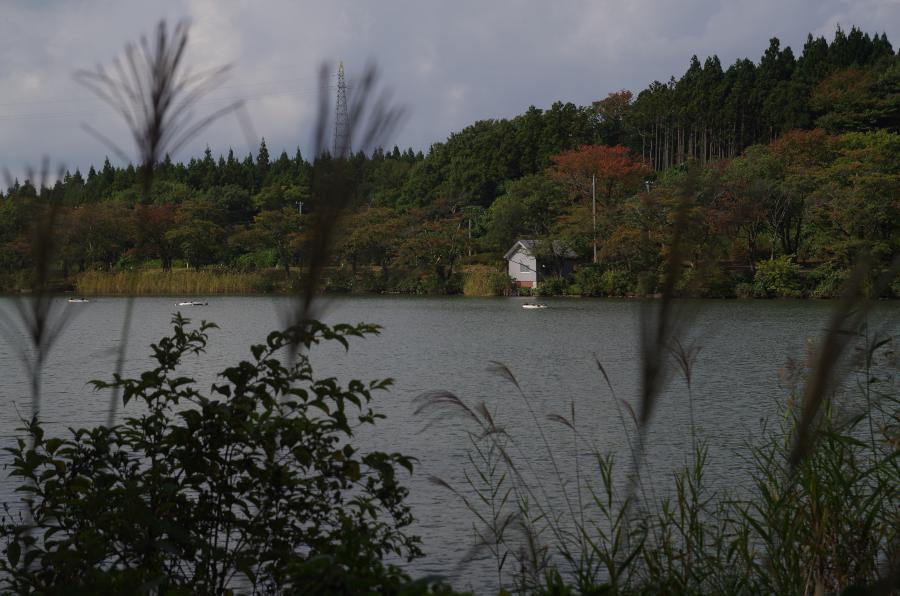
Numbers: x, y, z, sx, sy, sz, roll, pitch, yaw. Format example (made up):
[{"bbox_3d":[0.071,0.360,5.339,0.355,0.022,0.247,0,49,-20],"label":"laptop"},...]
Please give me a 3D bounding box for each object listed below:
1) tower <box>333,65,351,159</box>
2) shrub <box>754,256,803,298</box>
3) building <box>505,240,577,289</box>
[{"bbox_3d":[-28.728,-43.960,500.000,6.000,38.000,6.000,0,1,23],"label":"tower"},{"bbox_3d":[31.955,-2.043,182.000,5.000,3.900,4.200,-1,1,10],"label":"shrub"},{"bbox_3d":[10.123,-3.762,207.000,6.200,5.500,4.900,-2,2,-42],"label":"building"}]

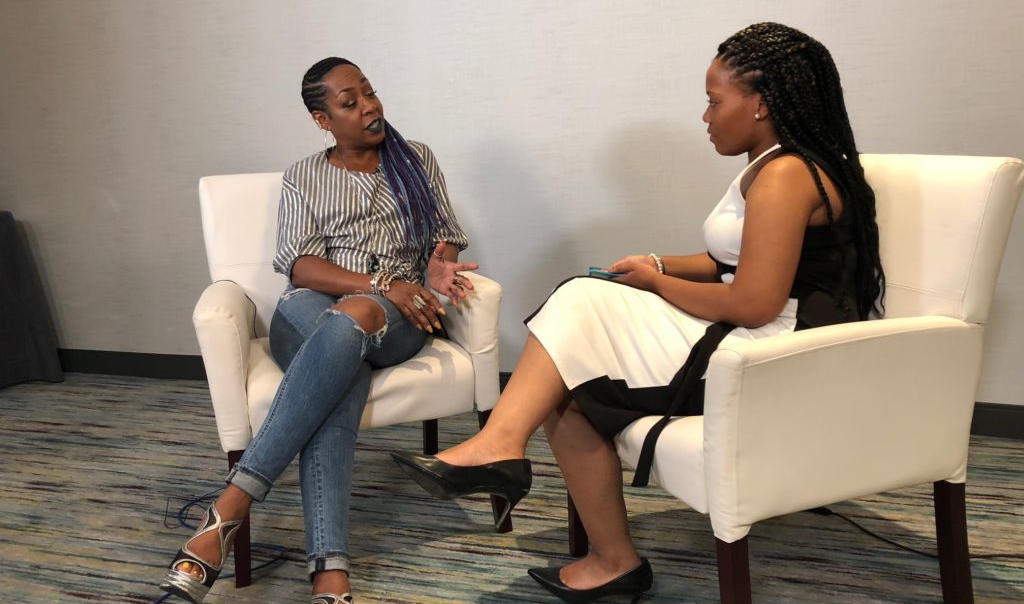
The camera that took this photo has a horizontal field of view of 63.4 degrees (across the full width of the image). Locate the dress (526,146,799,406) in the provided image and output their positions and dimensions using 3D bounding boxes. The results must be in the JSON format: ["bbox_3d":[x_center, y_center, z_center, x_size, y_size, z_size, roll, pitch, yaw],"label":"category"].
[{"bbox_3d":[0.329,-0.034,1.573,0.600,0.520,0.410,0,12,12],"label":"dress"}]

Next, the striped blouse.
[{"bbox_3d":[-0.354,-0.217,2.057,0.440,0.380,0.280,-8,3,-23],"label":"striped blouse"}]

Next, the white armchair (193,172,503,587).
[{"bbox_3d":[-0.412,0.116,2.054,0.650,0.875,0.620,-7,12,-19],"label":"white armchair"}]

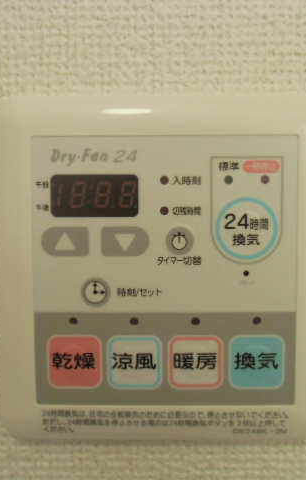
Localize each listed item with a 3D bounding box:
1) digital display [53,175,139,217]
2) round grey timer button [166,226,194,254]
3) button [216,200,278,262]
[{"bbox_3d":[-0.019,-0.015,0.148,0.029,0.014,0.002,0,3,0],"label":"digital display"},{"bbox_3d":[0.009,0.000,0.149,0.010,0.010,0.002,0,3,0],"label":"round grey timer button"},{"bbox_3d":[0.032,-0.004,0.149,0.021,0.021,0.002,0,3,0],"label":"button"}]

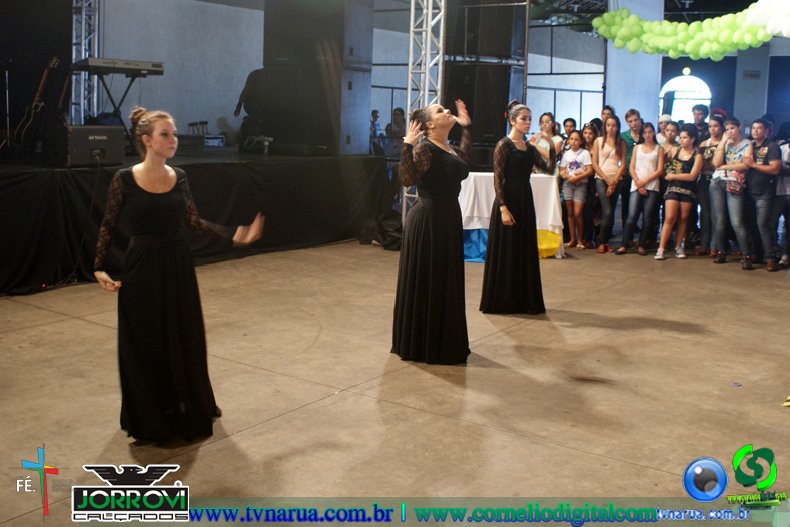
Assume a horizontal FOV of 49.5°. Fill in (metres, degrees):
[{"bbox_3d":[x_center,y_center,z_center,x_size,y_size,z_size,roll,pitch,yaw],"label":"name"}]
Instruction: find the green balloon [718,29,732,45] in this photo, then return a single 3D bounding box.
[{"bbox_3d":[4.556,-3.130,11.800,0.200,0.215,0.200,2,10,0],"label":"green balloon"}]

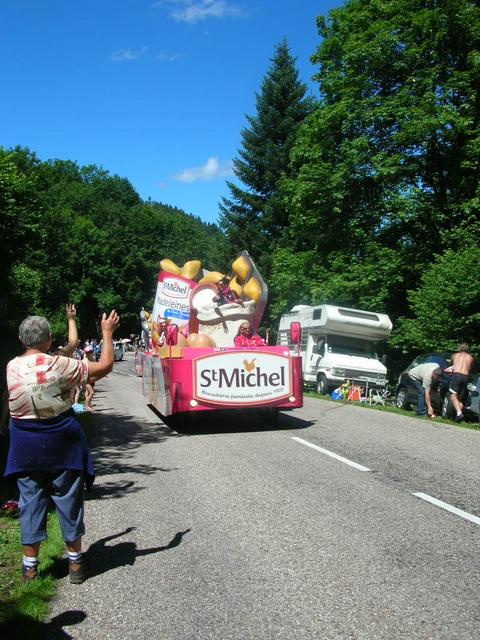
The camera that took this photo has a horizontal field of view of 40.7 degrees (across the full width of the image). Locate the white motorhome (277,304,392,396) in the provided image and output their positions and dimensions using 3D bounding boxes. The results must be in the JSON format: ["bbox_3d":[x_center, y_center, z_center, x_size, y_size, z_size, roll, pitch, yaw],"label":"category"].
[{"bbox_3d":[3.369,1.275,24.464,2.200,2.950,5.700,7,-4,-11],"label":"white motorhome"}]

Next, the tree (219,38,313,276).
[{"bbox_3d":[2.780,-8.030,45.404,8.800,23.400,8.800,0,-3,-11],"label":"tree"}]

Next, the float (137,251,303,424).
[{"bbox_3d":[-0.732,0.350,14.393,2.400,3.600,6.000,0,-3,-12],"label":"float"}]

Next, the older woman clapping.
[{"bbox_3d":[-1.165,0.791,4.265,0.640,1.690,0.580,-2,-3,22],"label":"older woman clapping"}]

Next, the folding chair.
[{"bbox_3d":[3.741,2.062,17.556,0.480,0.500,0.500,1,-3,-20],"label":"folding chair"}]

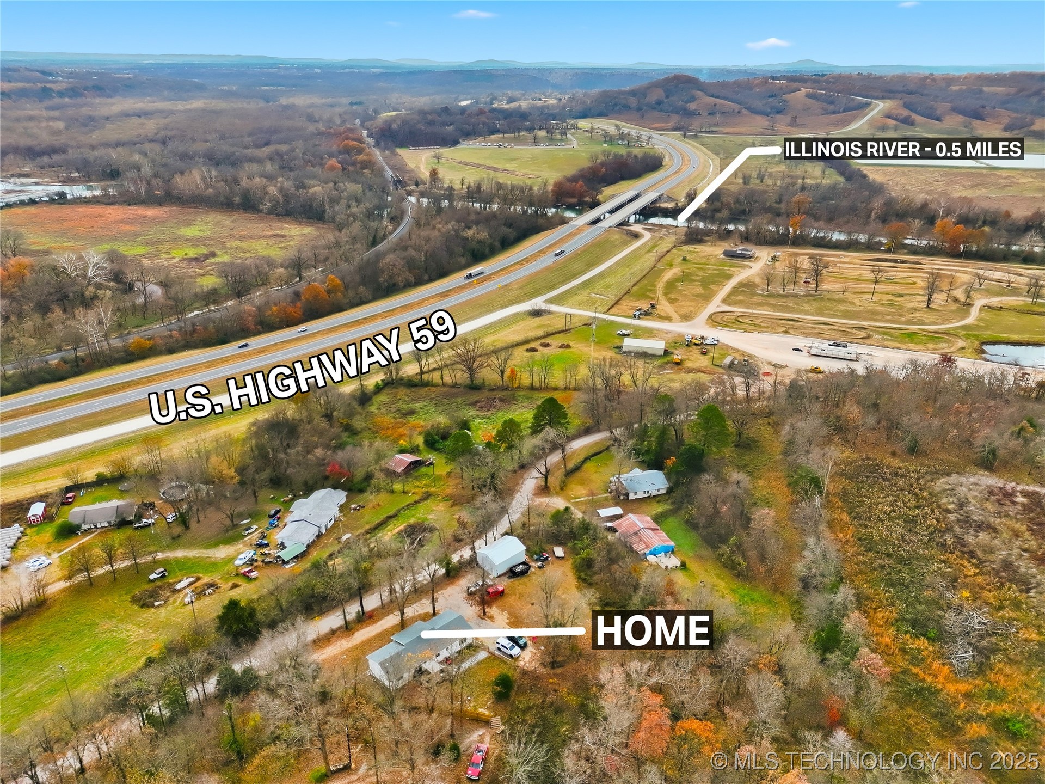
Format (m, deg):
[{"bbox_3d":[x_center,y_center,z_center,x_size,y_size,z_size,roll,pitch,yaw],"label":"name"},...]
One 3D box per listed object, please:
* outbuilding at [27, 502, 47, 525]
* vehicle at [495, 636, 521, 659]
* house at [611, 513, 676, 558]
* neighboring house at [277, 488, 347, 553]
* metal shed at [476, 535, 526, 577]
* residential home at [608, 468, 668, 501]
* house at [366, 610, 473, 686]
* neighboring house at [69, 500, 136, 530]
[{"bbox_3d":[-138.050,34.483,206.483,3.200,2.950,6.100,-10,26,-20],"label":"outbuilding"},{"bbox_3d":[-2.897,53.935,152.627,5.300,1.900,2.040,18,30,34],"label":"vehicle"},{"bbox_3d":[32.200,37.970,192.405,10.400,4.200,14.200,-10,26,-21],"label":"house"},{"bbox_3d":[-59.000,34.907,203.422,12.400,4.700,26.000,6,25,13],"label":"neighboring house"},{"bbox_3d":[-5.278,40.854,182.634,9.790,5.000,7.270,-21,32,-39],"label":"metal shed"},{"bbox_3d":[35.507,26.733,217.973,13.500,4.600,11.000,-8,26,-17],"label":"residential home"},{"bbox_3d":[-18.942,47.512,135.644,18.540,4.500,9.320,-20,32,-38],"label":"house"},{"bbox_3d":[-118.010,34.454,204.787,15.900,4.400,9.300,-8,25,-16],"label":"neighboring house"}]

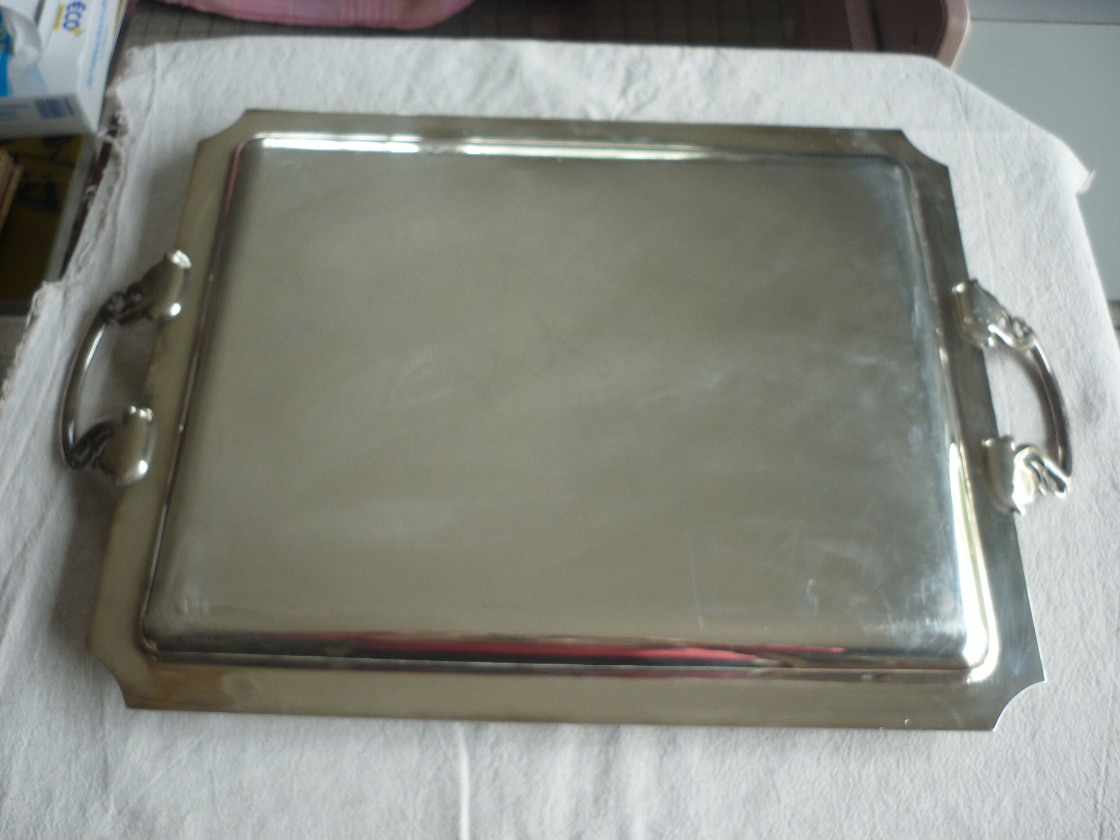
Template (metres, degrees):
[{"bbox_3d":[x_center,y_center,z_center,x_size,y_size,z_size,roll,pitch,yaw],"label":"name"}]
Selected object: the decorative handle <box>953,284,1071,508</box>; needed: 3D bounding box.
[{"bbox_3d":[0.264,-0.011,0.609,0.070,0.041,0.149,2,63,-1],"label":"decorative handle"}]

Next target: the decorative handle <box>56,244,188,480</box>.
[{"bbox_3d":[-0.251,-0.026,0.602,0.072,0.041,0.148,2,63,-1],"label":"decorative handle"}]

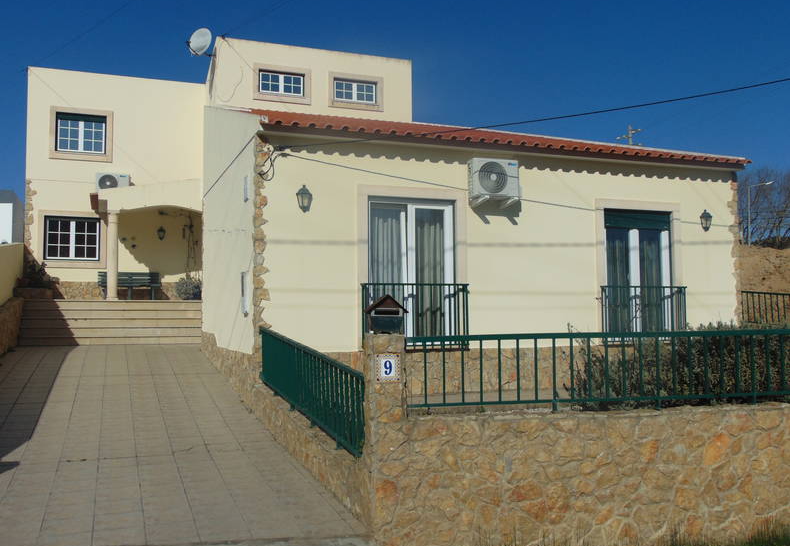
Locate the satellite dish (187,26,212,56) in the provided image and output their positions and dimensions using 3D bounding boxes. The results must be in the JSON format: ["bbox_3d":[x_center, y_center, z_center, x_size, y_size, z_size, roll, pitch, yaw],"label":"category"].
[{"bbox_3d":[-4.623,-5.447,17.629,0.630,0.670,0.400,-2,-4,27],"label":"satellite dish"}]

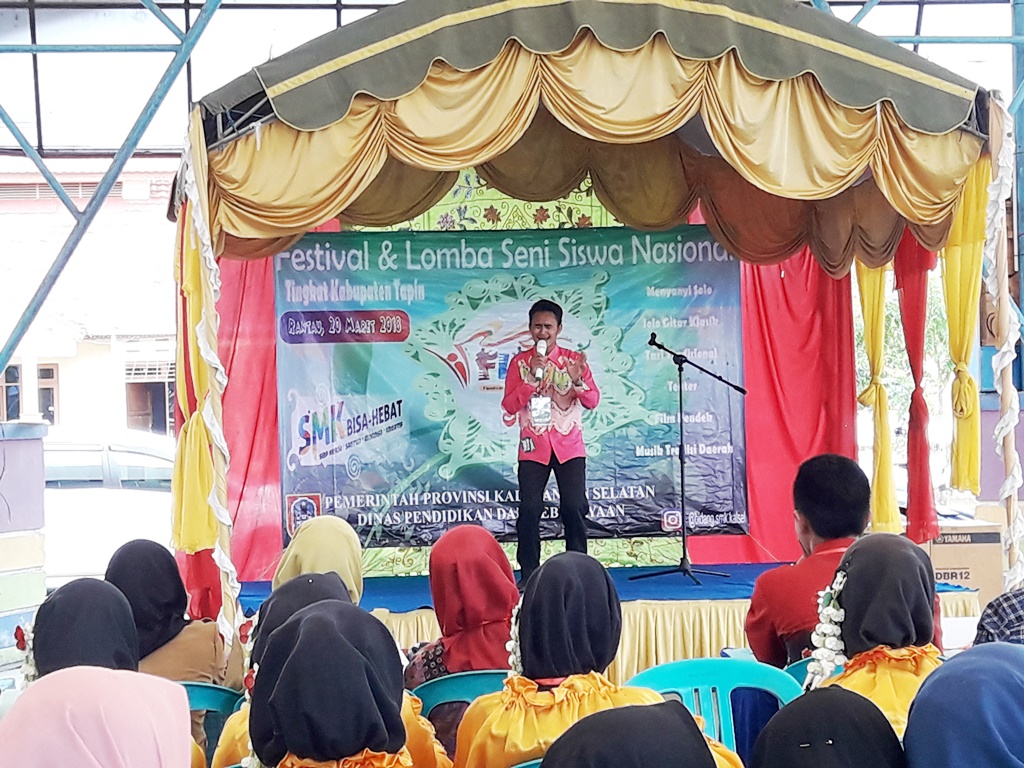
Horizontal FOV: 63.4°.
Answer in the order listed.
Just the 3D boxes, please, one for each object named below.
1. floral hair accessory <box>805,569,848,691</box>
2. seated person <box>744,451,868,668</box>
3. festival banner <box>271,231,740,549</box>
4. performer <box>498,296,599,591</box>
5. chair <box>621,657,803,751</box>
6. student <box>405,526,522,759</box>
[{"bbox_3d":[0.676,0.528,1.780,0.090,0.262,0.075,-3,-3,27],"label":"floral hair accessory"},{"bbox_3d":[0.775,0.847,2.306,0.500,1.320,0.760,-1,-3,-7],"label":"seated person"},{"bbox_3d":[0.000,0.016,5.330,3.000,2.020,0.030,-1,-3,-2],"label":"festival banner"},{"bbox_3d":[0.213,0.338,4.788,0.560,1.660,0.400,-2,-3,7],"label":"performer"},{"bbox_3d":[0.509,1.115,2.321,0.550,0.810,0.560,-1,-3,0],"label":"chair"},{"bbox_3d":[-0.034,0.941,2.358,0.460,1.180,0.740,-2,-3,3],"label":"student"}]

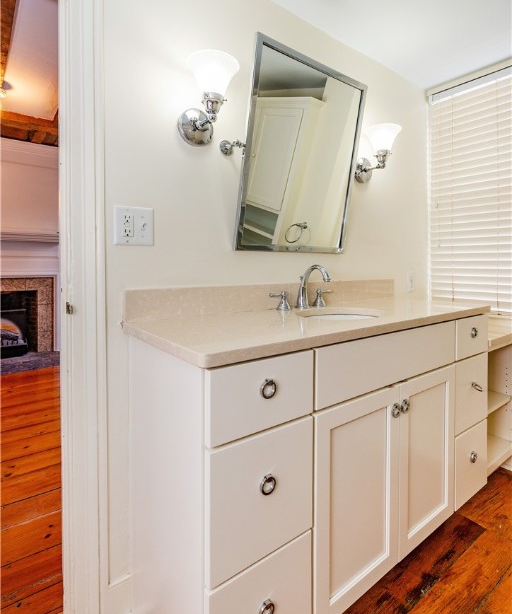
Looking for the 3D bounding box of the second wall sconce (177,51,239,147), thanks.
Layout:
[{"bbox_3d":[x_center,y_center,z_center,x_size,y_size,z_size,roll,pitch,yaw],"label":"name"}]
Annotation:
[{"bbox_3d":[-0.153,-0.666,1.100,0.168,0.233,0.222,-3,5,-35],"label":"second wall sconce"}]

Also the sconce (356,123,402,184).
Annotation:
[{"bbox_3d":[0.585,-0.731,1.626,0.168,0.233,0.222,-3,5,-35],"label":"sconce"}]

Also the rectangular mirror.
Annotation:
[{"bbox_3d":[0.200,-0.583,1.392,0.590,0.722,0.025,-3,15,-35],"label":"rectangular mirror"}]

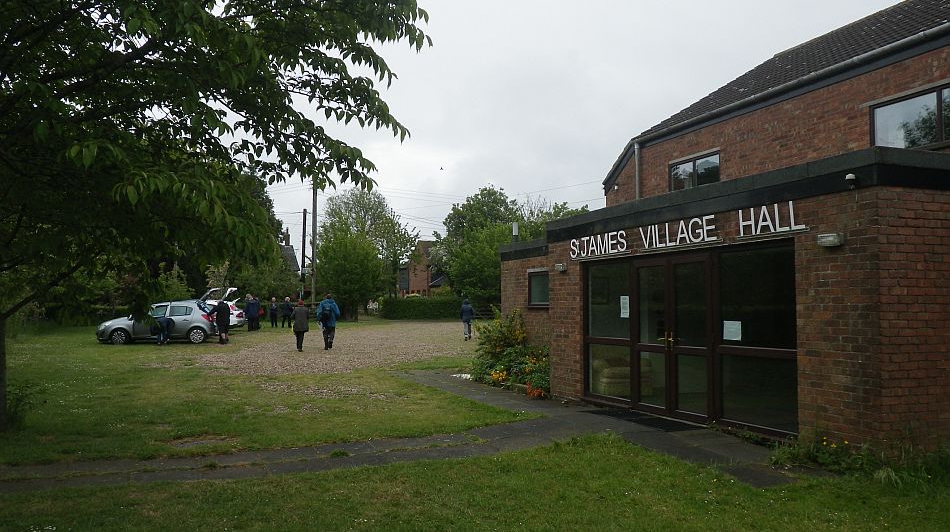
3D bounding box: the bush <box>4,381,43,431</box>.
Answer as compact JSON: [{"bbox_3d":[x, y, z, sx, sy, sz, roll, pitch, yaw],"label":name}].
[{"bbox_3d":[-5.273,1.622,8.200,0.500,0.560,0.500,0,-3,0],"label":"bush"}]

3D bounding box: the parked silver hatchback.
[{"bbox_3d":[-10.740,1.900,24.450,4.000,1.490,1.750,0,-4,-5],"label":"parked silver hatchback"}]

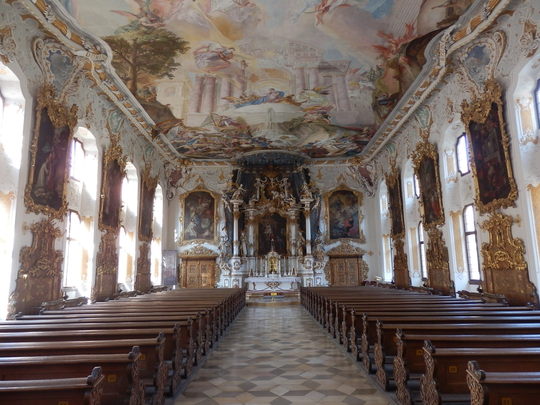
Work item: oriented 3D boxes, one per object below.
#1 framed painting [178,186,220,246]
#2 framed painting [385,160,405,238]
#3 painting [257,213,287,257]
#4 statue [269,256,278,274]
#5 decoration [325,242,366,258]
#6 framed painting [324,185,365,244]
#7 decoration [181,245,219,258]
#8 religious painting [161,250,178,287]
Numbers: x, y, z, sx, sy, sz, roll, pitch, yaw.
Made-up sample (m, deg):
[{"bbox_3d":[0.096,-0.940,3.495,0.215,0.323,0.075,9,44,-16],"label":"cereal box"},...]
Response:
[{"bbox_3d":[-5.074,0.982,28.173,2.999,4.375,0.220,-1,-10,0],"label":"framed painting"},{"bbox_3d":[6.988,0.102,21.747,0.250,3.750,1.950,-1,-10,0],"label":"framed painting"},{"bbox_3d":[0.110,2.380,28.521,2.194,3.110,0.200,-1,-10,0],"label":"painting"},{"bbox_3d":[0.248,4.272,26.460,0.658,1.206,0.350,-1,-10,0],"label":"statue"},{"bbox_3d":[5.346,3.397,27.617,2.973,1.126,0.350,-1,-10,0],"label":"decoration"},{"bbox_3d":[5.380,0.838,28.171,2.887,4.376,0.220,-1,-10,0],"label":"framed painting"},{"bbox_3d":[-4.995,3.470,27.631,2.693,0.986,0.350,-1,-10,0],"label":"decoration"},{"bbox_3d":[-6.510,4.308,25.455,1.078,2.298,0.100,0,-10,-6],"label":"religious painting"}]

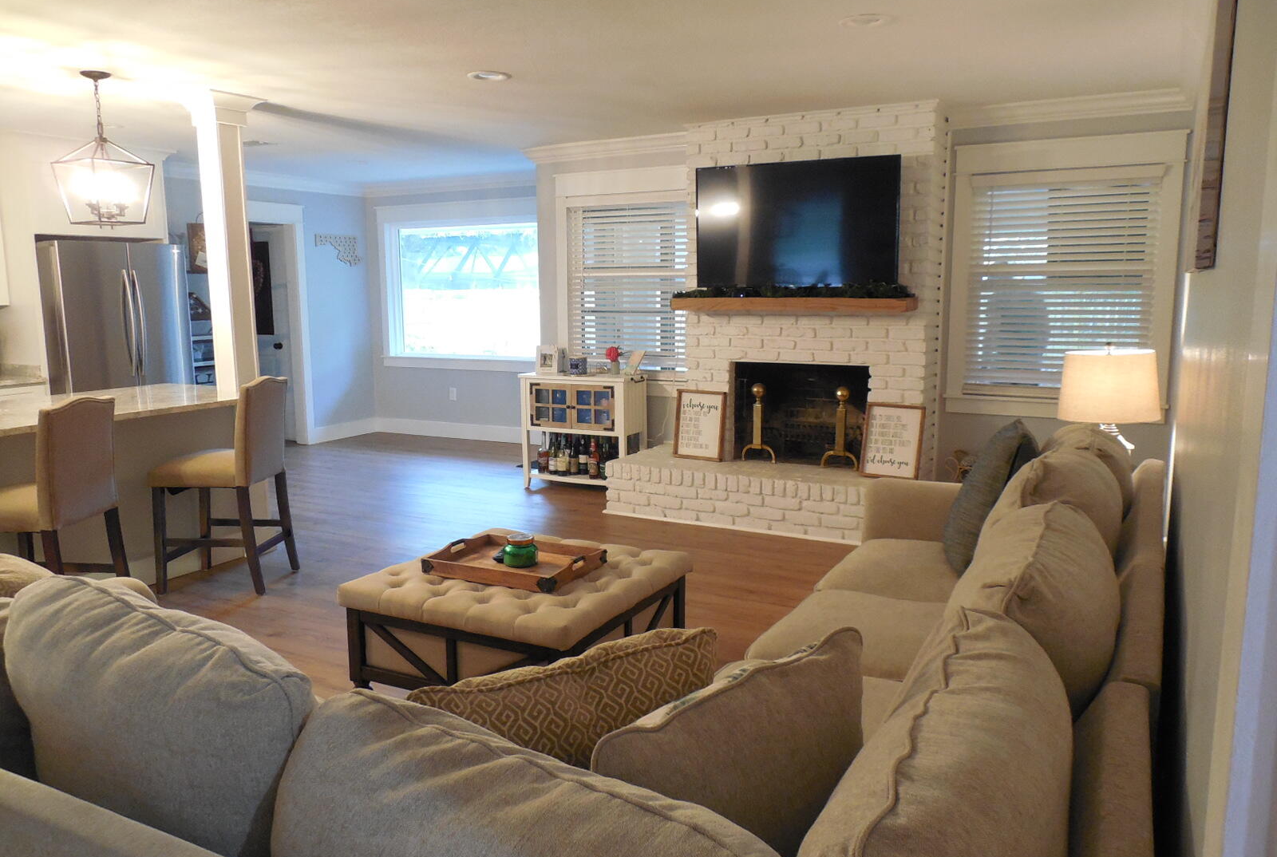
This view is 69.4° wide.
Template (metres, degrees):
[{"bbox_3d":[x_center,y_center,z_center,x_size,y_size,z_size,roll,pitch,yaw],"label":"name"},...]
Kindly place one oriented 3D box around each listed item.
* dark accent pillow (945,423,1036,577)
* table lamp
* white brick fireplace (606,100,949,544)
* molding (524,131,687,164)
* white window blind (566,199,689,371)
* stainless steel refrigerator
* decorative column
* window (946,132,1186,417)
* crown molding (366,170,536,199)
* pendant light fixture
[{"bbox_3d":[1.198,0.234,3.114,0.170,0.490,0.460,23,18,23],"label":"dark accent pillow"},{"bbox_3d":[1.996,-0.041,3.935,0.380,0.640,0.380,4,10,28],"label":"table lamp"},{"bbox_3d":[0.783,-0.637,5.696,1.980,2.440,0.720,4,10,28],"label":"white brick fireplace"},{"bbox_3d":[-0.208,-1.917,6.338,1.440,0.102,0.120,4,10,28],"label":"molding"},{"bbox_3d":[-0.074,-0.997,6.526,0.980,1.200,0.100,4,10,29],"label":"white window blind"},{"bbox_3d":[-3.792,-0.411,6.589,0.760,1.770,0.910,4,10,29],"label":"stainless steel refrigerator"},{"bbox_3d":[-2.211,-0.992,4.970,0.330,1.514,0.330,4,10,29],"label":"decorative column"},{"bbox_3d":[2.356,-0.823,5.175,1.170,1.540,0.100,4,10,29],"label":"window"},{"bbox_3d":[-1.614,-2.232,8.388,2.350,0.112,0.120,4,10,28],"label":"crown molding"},{"bbox_3d":[-2.426,-1.255,4.182,0.305,0.682,0.305,4,10,28],"label":"pendant light fixture"}]

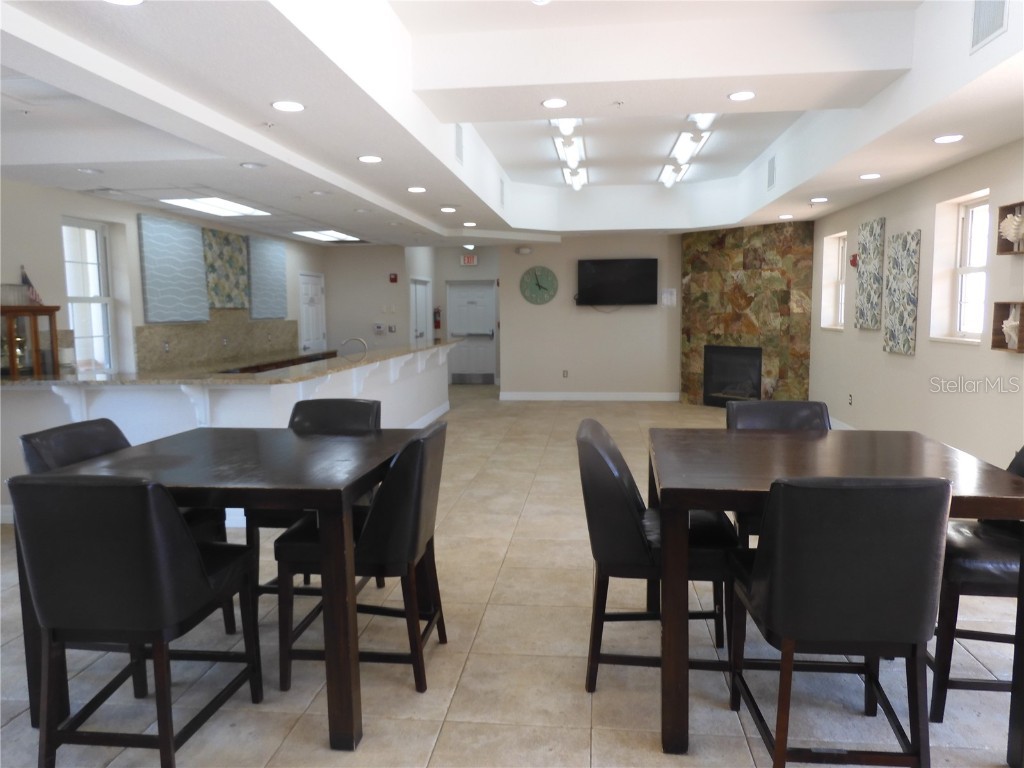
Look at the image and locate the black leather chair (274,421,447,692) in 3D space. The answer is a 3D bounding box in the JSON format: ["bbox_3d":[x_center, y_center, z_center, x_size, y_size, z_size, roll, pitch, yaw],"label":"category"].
[{"bbox_3d":[-0.604,0.693,3.036,0.610,1.025,0.530,0,6,7],"label":"black leather chair"}]

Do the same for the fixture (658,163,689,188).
[{"bbox_3d":[2.167,-2.778,9.537,0.315,0.090,1.220,0,6,7],"label":"fixture"}]

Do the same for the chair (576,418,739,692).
[{"bbox_3d":[0.608,0.685,2.934,0.610,1.030,0.530,0,6,10],"label":"chair"}]

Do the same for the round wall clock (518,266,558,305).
[{"bbox_3d":[0.436,-1.572,11.334,0.610,0.610,0.040,0,6,7],"label":"round wall clock"}]

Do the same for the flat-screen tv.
[{"bbox_3d":[1.657,-1.589,11.118,1.235,0.710,0.080,0,6,7],"label":"flat-screen tv"}]

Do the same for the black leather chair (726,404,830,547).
[{"bbox_3d":[1.310,0.632,3.365,0.530,1.025,0.610,0,6,7],"label":"black leather chair"}]

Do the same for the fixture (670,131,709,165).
[{"bbox_3d":[1.966,-2.598,7.879,0.315,0.090,1.220,0,6,7],"label":"fixture"}]

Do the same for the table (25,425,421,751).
[{"bbox_3d":[-1.090,0.750,3.080,1.220,0.916,1.210,0,6,7],"label":"table"}]

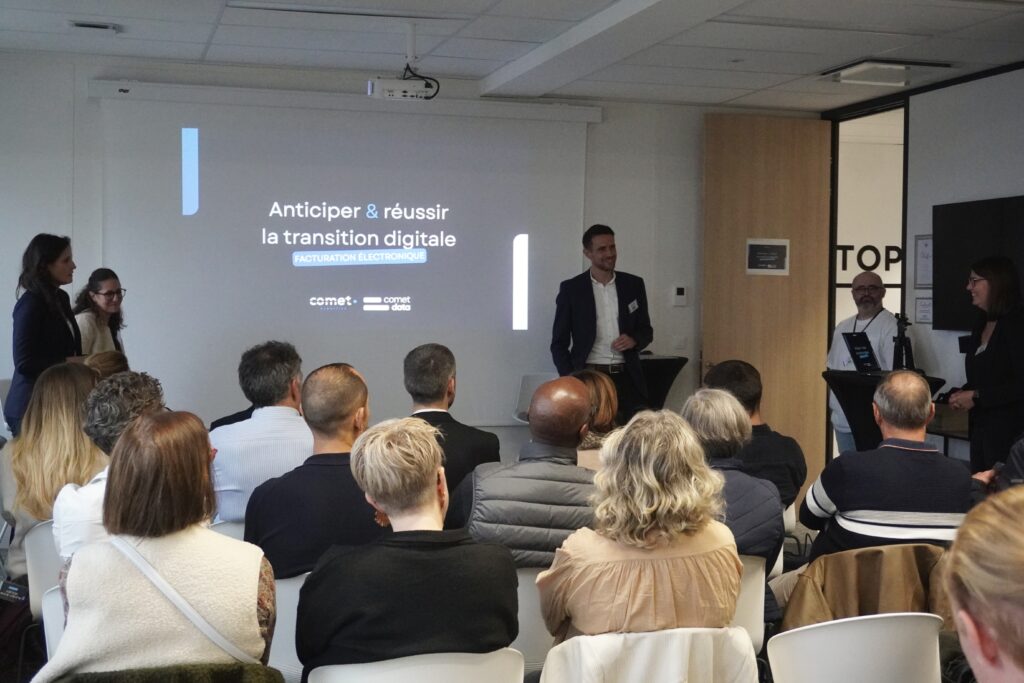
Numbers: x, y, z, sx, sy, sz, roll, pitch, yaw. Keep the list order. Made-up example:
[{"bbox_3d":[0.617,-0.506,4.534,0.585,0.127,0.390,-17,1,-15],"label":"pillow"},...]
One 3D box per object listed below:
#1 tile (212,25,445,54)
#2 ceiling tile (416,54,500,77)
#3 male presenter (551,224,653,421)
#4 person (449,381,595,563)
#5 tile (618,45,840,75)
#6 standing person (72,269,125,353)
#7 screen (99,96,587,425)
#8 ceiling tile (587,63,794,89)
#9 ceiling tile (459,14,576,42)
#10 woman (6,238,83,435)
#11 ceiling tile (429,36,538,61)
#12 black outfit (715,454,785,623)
[{"bbox_3d":[-0.997,-1.649,6.676,1.209,0.020,0.599,-1,3,-17],"label":"tile"},{"bbox_3d":[-0.350,-1.686,7.521,0.520,0.020,0.642,-1,3,-17],"label":"ceiling tile"},{"bbox_3d":[0.460,0.315,6.389,0.540,1.846,0.360,0,2,-12],"label":"male presenter"},{"bbox_3d":[0.000,0.698,3.579,0.530,1.260,0.820,-1,3,-17],"label":"person"},{"bbox_3d":[1.230,-1.544,6.685,1.209,0.020,0.599,-1,3,-17],"label":"tile"},{"bbox_3d":[-2.152,0.400,6.200,0.300,1.580,0.440,3,4,41],"label":"standing person"},{"bbox_3d":[-0.895,-0.408,7.087,2.828,1.848,0.040,-1,3,-18],"label":"screen"},{"bbox_3d":[1.007,-1.486,6.845,1.143,0.025,0.525,-1,3,-18],"label":"ceiling tile"},{"bbox_3d":[0.018,-1.533,5.977,0.497,0.025,0.529,-1,3,-18],"label":"ceiling tile"},{"bbox_3d":[-2.077,0.397,5.437,0.330,1.740,0.460,0,2,-10],"label":"woman"},{"bbox_3d":[-0.144,-1.555,6.482,0.497,0.025,0.533,-1,3,-18],"label":"ceiling tile"},{"bbox_3d":[0.593,0.589,3.600,0.460,0.580,0.360,0,3,-14],"label":"black outfit"}]

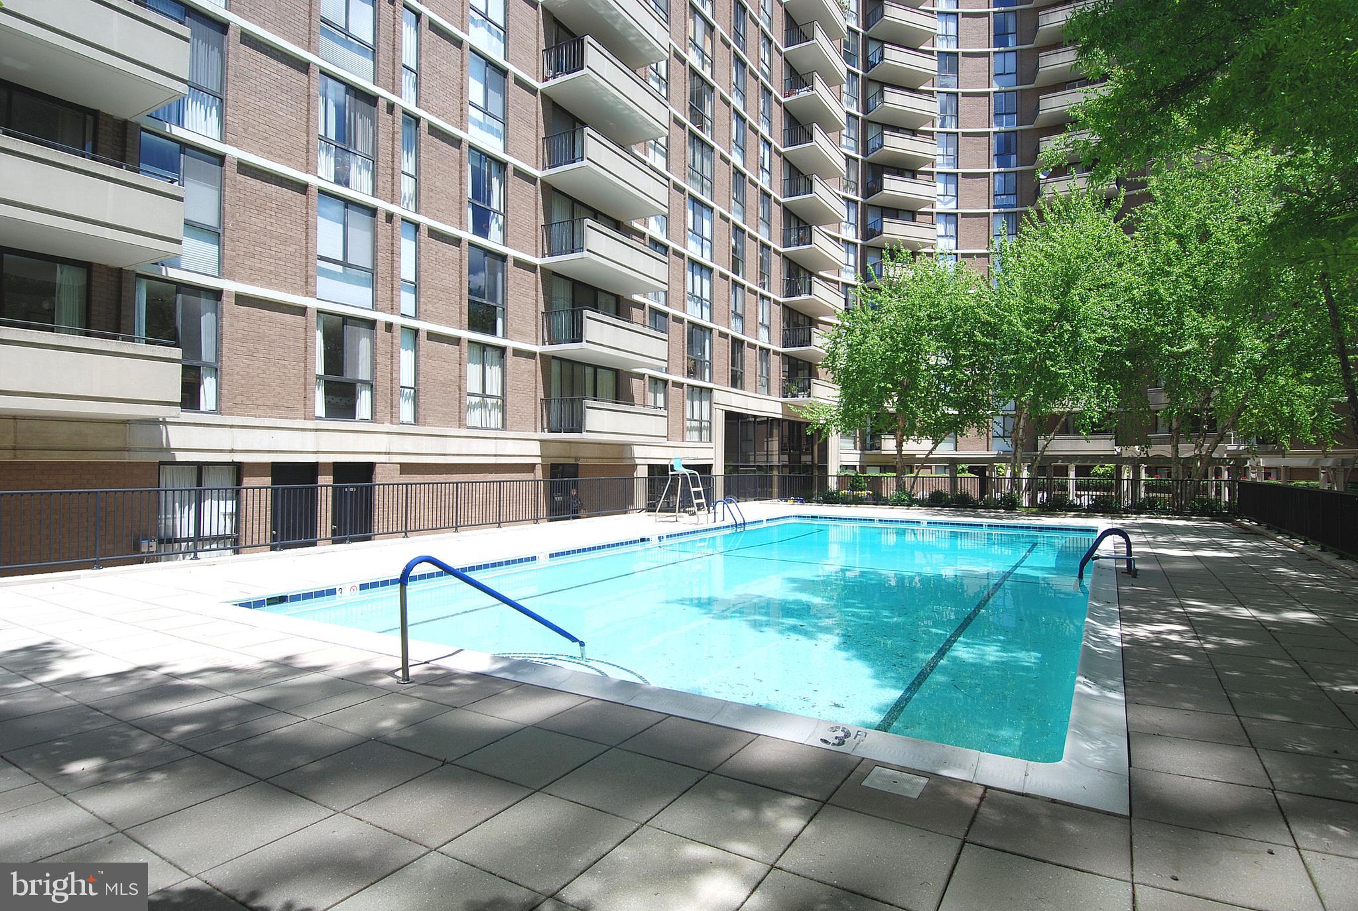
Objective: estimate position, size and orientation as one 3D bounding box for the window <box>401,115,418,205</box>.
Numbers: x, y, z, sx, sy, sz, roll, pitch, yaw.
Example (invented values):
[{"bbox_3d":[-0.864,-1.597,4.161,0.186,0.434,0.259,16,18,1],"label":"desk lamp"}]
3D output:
[{"bbox_3d":[-6.692,-7.182,16.837,0.150,2.250,0.550,-1,-1,32],"label":"window"}]

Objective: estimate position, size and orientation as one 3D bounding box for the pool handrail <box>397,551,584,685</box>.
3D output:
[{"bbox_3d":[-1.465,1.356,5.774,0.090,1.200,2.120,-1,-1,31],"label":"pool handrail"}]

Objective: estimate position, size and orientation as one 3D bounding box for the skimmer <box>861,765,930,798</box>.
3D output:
[{"bbox_3d":[1.084,1.641,3.411,0.265,0.030,0.265,-1,-1,32],"label":"skimmer"}]

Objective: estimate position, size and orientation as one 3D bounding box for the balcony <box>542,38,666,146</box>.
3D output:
[{"bbox_3d":[-2.280,-11.553,22.023,1.779,1.050,4.399,-1,-1,32],"label":"balcony"}]

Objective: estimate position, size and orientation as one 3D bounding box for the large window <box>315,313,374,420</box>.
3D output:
[{"bbox_3d":[-7.573,-1.957,15.332,0.150,2.360,1.430,-1,-1,32],"label":"large window"}]

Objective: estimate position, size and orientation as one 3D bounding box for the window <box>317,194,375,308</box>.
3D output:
[{"bbox_3d":[-7.673,-4.649,15.717,0.150,2.421,1.458,0,-1,32],"label":"window"}]

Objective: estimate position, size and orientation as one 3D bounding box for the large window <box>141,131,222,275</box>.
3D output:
[{"bbox_3d":[-9.418,-4.696,12.943,0.150,2.421,1.305,0,-1,32],"label":"large window"}]

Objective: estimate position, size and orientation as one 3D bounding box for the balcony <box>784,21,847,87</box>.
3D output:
[{"bbox_3d":[7.770,-22.298,38.180,1.750,1.220,4.450,0,-1,33],"label":"balcony"}]

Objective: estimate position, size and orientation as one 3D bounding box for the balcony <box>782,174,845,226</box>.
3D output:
[{"bbox_3d":[7.366,-13.725,36.992,1.900,1.120,4.550,-1,-1,32],"label":"balcony"}]

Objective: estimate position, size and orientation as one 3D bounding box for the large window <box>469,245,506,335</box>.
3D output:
[{"bbox_3d":[-5.320,-4.530,18.865,0.120,2.360,1.380,-1,-1,32],"label":"large window"}]

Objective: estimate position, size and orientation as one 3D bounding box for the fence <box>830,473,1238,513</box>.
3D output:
[{"bbox_3d":[11.378,1.343,23.660,12.650,1.100,0.070,-1,-1,31],"label":"fence"}]

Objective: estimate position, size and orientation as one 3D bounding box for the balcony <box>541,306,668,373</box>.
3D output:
[{"bbox_3d":[-2.320,-3.735,22.374,1.750,1.220,4.450,0,-1,32],"label":"balcony"}]

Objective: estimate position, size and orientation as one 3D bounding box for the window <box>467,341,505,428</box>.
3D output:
[{"bbox_3d":[-5.471,-1.925,19.210,0.150,2.380,1.348,0,-1,32],"label":"window"}]

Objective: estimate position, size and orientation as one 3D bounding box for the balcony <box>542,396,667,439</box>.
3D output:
[{"bbox_3d":[-2.337,-1.045,22.339,1.750,1.220,4.450,0,-1,32],"label":"balcony"}]

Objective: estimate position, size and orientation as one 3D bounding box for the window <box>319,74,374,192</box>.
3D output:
[{"bbox_3d":[-7.516,-7.252,15.456,0.120,2.360,1.360,-1,-1,33],"label":"window"}]

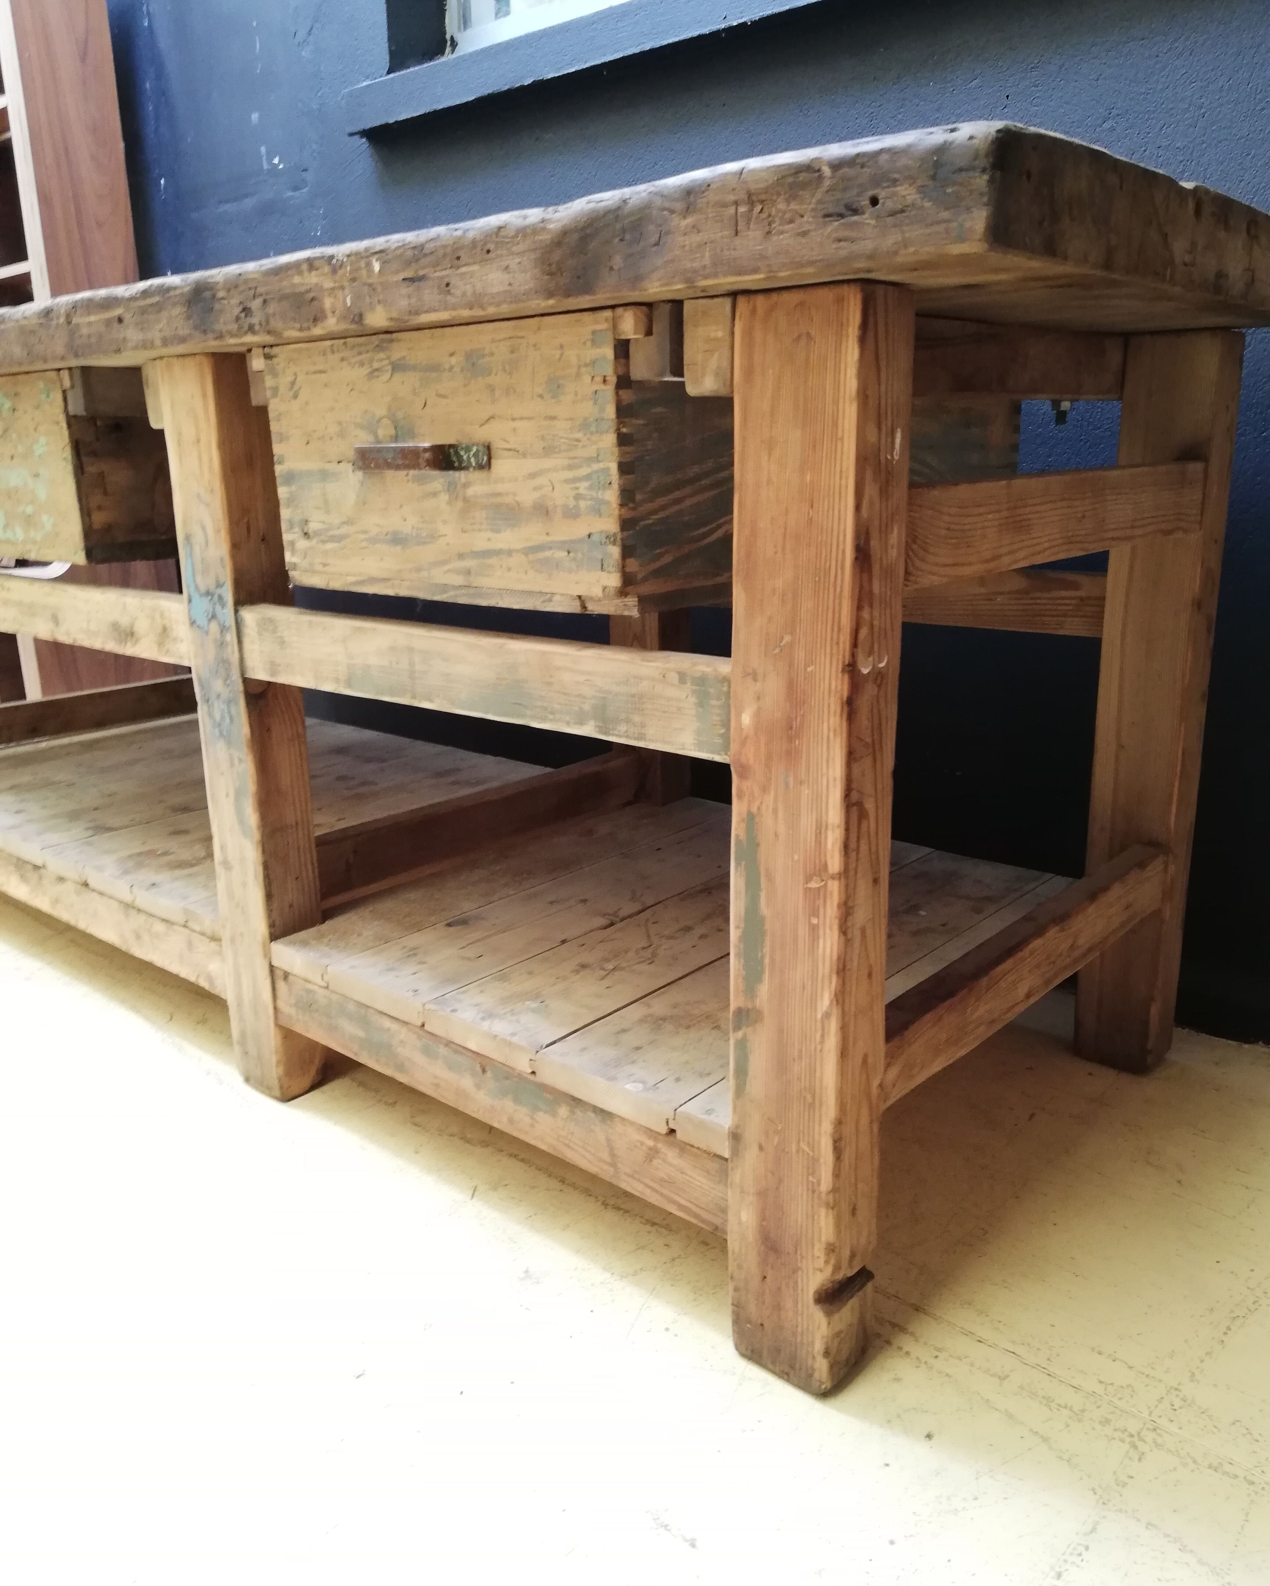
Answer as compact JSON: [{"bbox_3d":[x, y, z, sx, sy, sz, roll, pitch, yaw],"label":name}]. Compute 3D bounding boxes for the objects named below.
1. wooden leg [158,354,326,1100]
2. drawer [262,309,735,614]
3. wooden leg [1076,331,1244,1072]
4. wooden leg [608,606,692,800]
[{"bbox_3d":[-0.408,-0.052,1.363,0.098,0.780,0.066,12,20,40],"label":"wooden leg"},{"bbox_3d":[0.032,-0.320,1.234,0.425,0.205,0.620,12,20,40],"label":"drawer"},{"bbox_3d":[0.559,-0.075,1.381,0.092,0.788,0.068,12,20,40],"label":"wooden leg"},{"bbox_3d":[0.024,-0.189,1.859,0.093,0.780,0.070,12,20,40],"label":"wooden leg"}]

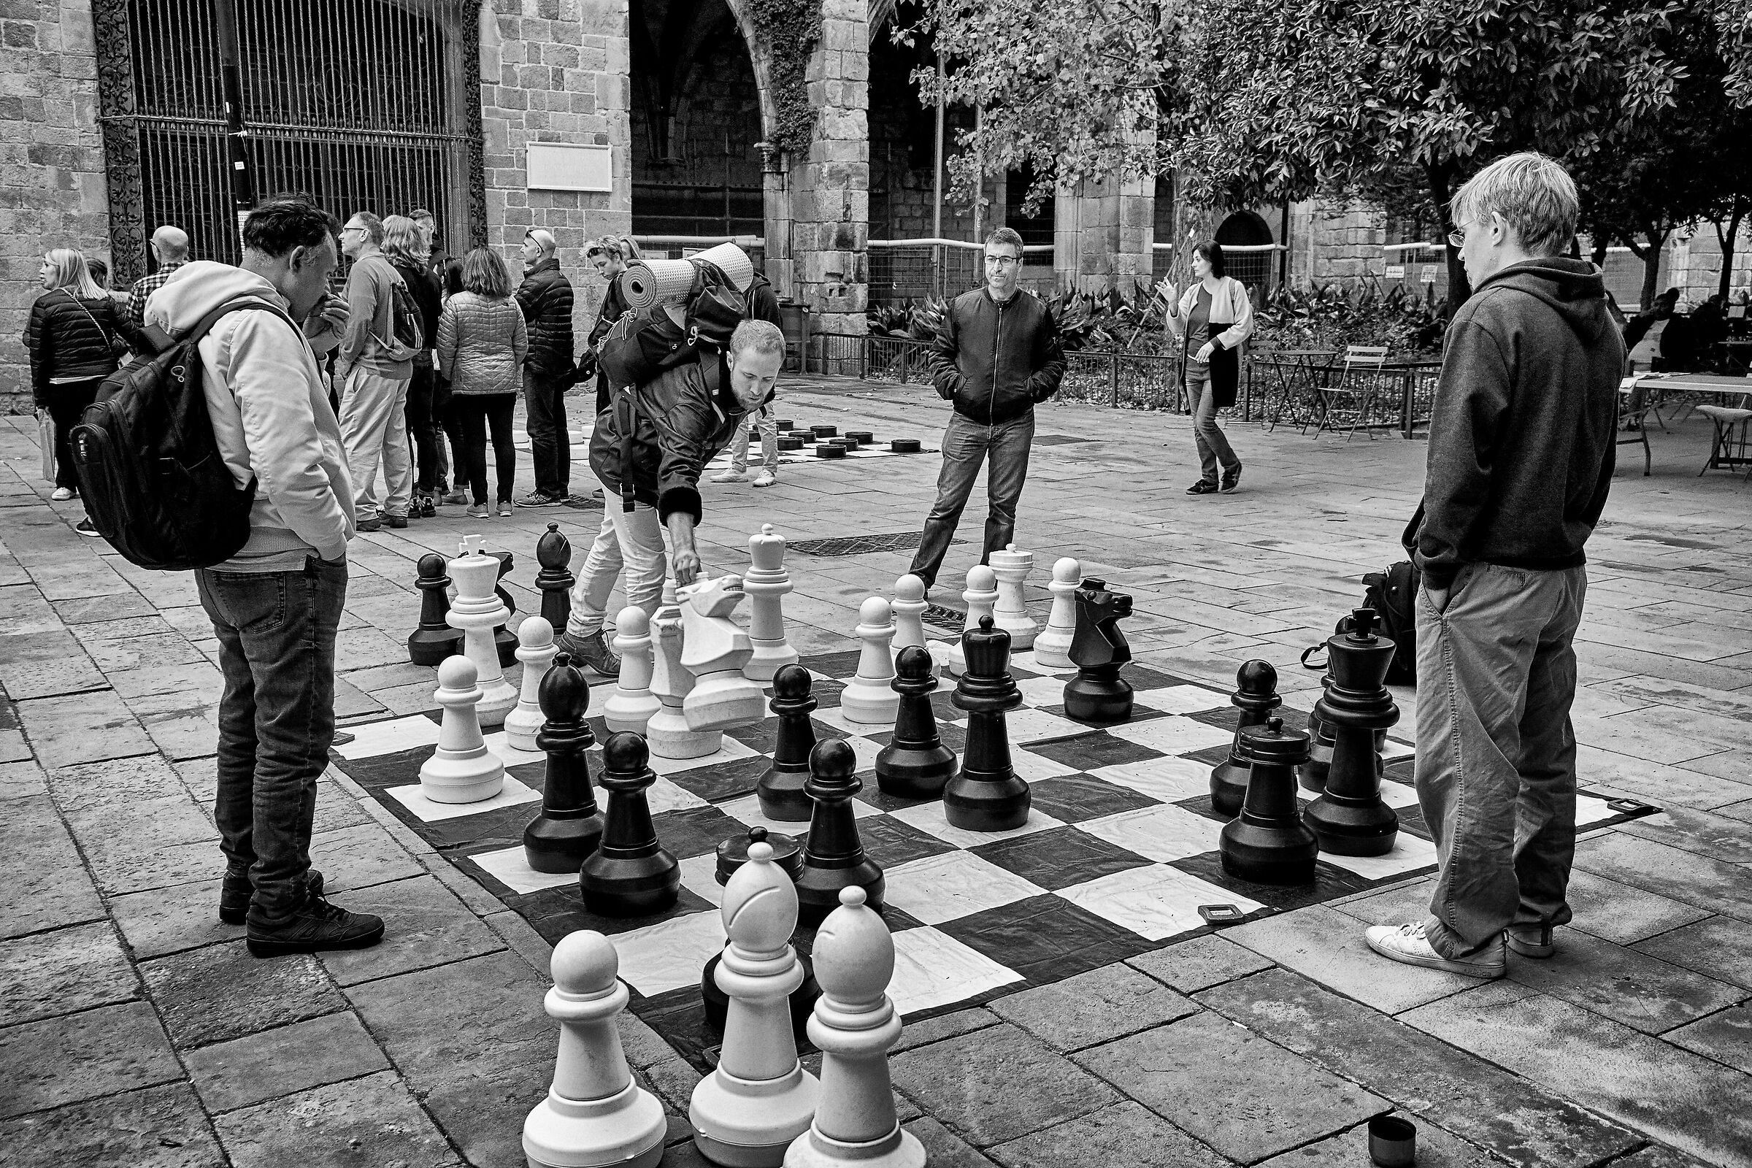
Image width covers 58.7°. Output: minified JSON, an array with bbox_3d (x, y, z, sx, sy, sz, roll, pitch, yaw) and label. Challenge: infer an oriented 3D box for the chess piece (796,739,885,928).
[{"bbox_3d":[-0.101,0.572,3.716,0.242,0.432,0.242,0,10,0],"label":"chess piece"}]

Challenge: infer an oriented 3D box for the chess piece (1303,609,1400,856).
[{"bbox_3d":[1.283,0.379,4.163,0.249,0.640,0.249,0,10,0],"label":"chess piece"}]

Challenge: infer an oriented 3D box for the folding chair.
[{"bbox_3d":[4.269,-1.722,13.941,0.430,0.820,0.470,9,14,39],"label":"folding chair"}]

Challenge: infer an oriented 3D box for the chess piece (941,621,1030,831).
[{"bbox_3d":[0.314,0.371,4.326,0.245,0.583,0.245,0,11,0],"label":"chess piece"}]

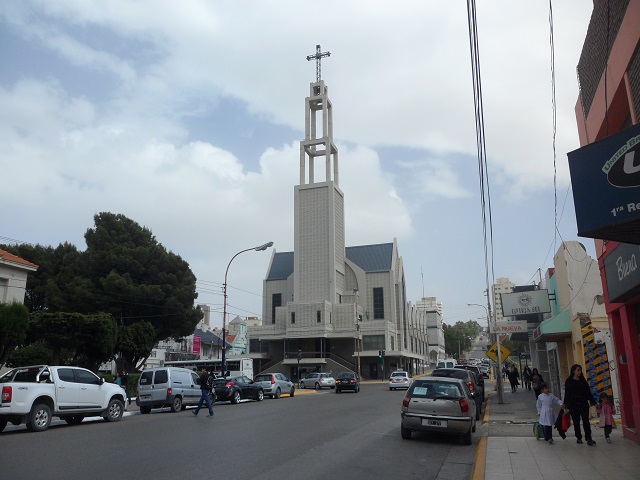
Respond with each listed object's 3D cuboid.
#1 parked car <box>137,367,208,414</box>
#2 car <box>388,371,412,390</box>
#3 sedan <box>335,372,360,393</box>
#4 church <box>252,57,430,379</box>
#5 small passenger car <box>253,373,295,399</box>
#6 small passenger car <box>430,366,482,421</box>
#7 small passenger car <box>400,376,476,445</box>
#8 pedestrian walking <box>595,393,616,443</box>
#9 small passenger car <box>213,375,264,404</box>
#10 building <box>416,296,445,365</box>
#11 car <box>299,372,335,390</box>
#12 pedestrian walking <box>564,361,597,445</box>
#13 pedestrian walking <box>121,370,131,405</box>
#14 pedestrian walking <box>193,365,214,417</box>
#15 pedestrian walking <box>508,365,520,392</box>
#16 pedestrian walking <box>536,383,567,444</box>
[{"bbox_3d":[-6.082,6.481,21.887,1.720,1.800,4.120,-5,-15,18],"label":"parked car"},{"bbox_3d":[6.443,10.988,39.065,1.680,1.460,4.200,-4,-15,14],"label":"car"},{"bbox_3d":[2.048,10.699,37.565,1.670,1.450,4.200,-2,-14,8],"label":"sedan"},{"bbox_3d":[4.243,-3.988,89.855,24.500,56.000,34.000,-5,-15,18],"label":"church"},{"bbox_3d":[-2.904,9.470,32.466,1.670,1.460,3.900,-5,-15,18],"label":"small passenger car"},{"bbox_3d":[4.817,5.483,17.895,1.700,1.600,4.000,-5,-15,18],"label":"small passenger car"},{"bbox_3d":[3.104,4.235,12.708,1.620,1.440,3.780,-5,-15,18],"label":"small passenger car"},{"bbox_3d":[6.083,3.804,10.733,0.440,1.040,0.340,-5,-15,18],"label":"pedestrian walking"},{"bbox_3d":[-4.549,8.228,27.582,1.790,1.410,4.220,-5,-15,18],"label":"small passenger car"},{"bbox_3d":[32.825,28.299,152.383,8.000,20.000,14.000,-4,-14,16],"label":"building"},{"bbox_3d":[-0.239,12.442,44.156,1.680,1.450,4.000,7,-16,-28],"label":"car"},{"bbox_3d":[5.546,3.461,10.600,0.550,1.620,0.380,3,-15,-15],"label":"pedestrian walking"},{"bbox_3d":[-9.037,6.879,23.345,0.520,1.630,0.450,-5,-15,18],"label":"pedestrian walking"},{"bbox_3d":[-4.311,5.673,18.659,0.680,1.750,0.500,-3,-14,10],"label":"pedestrian walking"},{"bbox_3d":[11.674,8.352,30.103,0.500,1.640,0.400,-5,-15,18],"label":"pedestrian walking"},{"bbox_3d":[4.939,3.712,10.717,0.480,1.200,0.360,2,-14,-8],"label":"pedestrian walking"}]

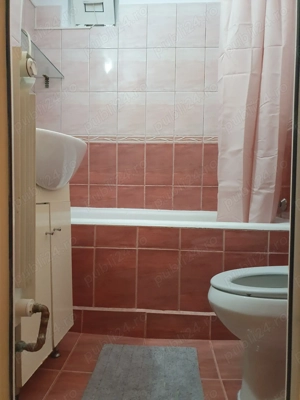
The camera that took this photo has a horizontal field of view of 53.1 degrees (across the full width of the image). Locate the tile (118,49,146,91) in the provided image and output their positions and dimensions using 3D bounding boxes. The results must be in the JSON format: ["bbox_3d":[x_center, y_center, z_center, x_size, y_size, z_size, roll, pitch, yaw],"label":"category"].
[{"bbox_3d":[-0.125,-0.913,2.115,0.200,0.300,0.015,1,1,3],"label":"tile"}]

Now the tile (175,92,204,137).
[{"bbox_3d":[0.274,-0.604,2.101,0.200,0.301,0.012,1,2,3],"label":"tile"}]

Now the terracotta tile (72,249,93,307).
[{"bbox_3d":[-0.366,0.367,1.446,0.200,0.282,0.015,1,1,3],"label":"terracotta tile"}]

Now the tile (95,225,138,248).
[{"bbox_3d":[-0.161,0.175,1.430,0.200,0.106,0.012,1,2,3],"label":"tile"}]

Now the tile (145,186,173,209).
[{"bbox_3d":[0.064,-0.015,2.131,0.200,0.164,0.015,1,3,4],"label":"tile"}]

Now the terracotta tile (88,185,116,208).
[{"bbox_3d":[-0.337,-0.023,2.156,0.200,0.164,0.015,1,3,4],"label":"terracotta tile"}]

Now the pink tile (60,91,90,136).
[{"bbox_3d":[-0.534,-0.620,2.150,0.200,0.301,0.012,1,2,3],"label":"pink tile"}]

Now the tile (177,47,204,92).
[{"bbox_3d":[0.280,-0.906,2.090,0.200,0.301,0.012,1,2,3],"label":"tile"}]

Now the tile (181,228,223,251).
[{"bbox_3d":[0.243,0.185,1.398,0.200,0.103,0.015,1,3,4],"label":"tile"}]

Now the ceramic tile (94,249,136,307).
[{"bbox_3d":[-0.165,0.376,1.437,0.200,0.293,0.012,1,2,3],"label":"ceramic tile"}]

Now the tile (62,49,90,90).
[{"bbox_3d":[-0.521,-0.913,2.129,0.200,0.299,0.015,1,3,4],"label":"tile"}]

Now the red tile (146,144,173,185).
[{"bbox_3d":[0.068,-0.246,2.121,0.200,0.297,0.015,1,3,4],"label":"red tile"}]

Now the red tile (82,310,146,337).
[{"bbox_3d":[-0.172,0.587,1.434,0.300,0.115,0.015,1,1,3],"label":"red tile"}]

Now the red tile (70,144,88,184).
[{"bbox_3d":[-0.533,-0.258,2.158,0.200,0.297,0.015,1,3,4],"label":"red tile"}]

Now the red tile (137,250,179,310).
[{"bbox_3d":[0.038,0.380,1.425,0.200,0.293,0.012,1,2,3],"label":"red tile"}]

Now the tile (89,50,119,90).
[{"bbox_3d":[-0.327,-0.918,2.127,0.200,0.301,0.012,1,2,3],"label":"tile"}]

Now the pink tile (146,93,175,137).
[{"bbox_3d":[0.072,-0.608,2.113,0.200,0.301,0.012,1,2,3],"label":"pink tile"}]

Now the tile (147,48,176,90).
[{"bbox_3d":[0.077,-0.910,2.102,0.200,0.301,0.012,1,2,3],"label":"tile"}]

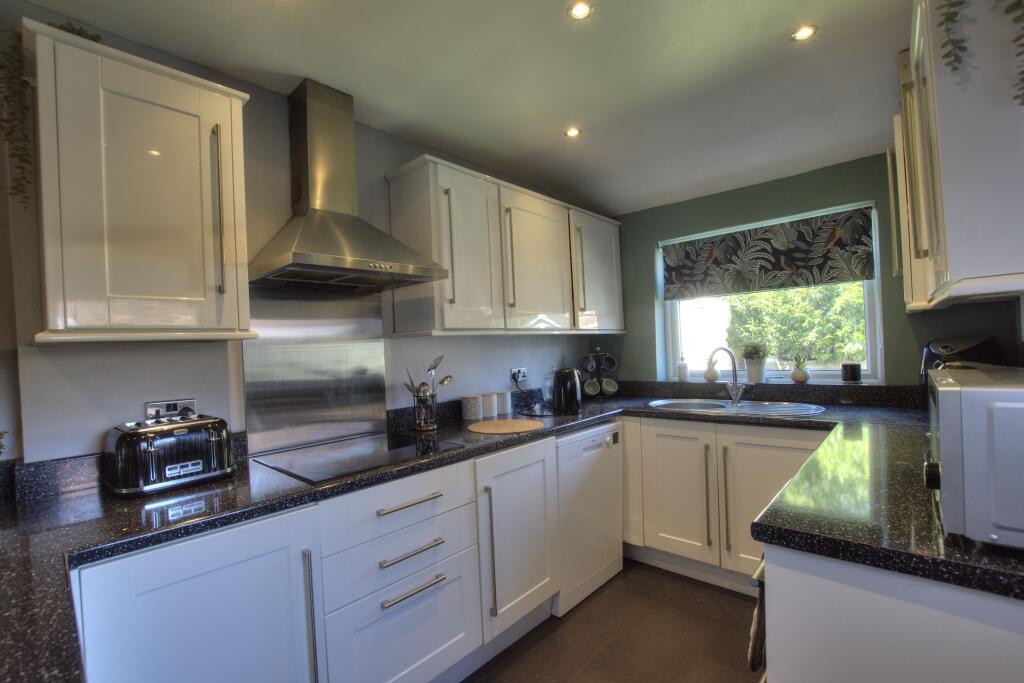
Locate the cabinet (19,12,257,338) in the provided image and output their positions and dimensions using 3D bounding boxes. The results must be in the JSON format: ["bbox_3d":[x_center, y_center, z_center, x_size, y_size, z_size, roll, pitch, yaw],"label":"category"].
[{"bbox_3d":[-1.118,-0.384,1.315,0.374,0.773,0.475,-3,-1,44],"label":"cabinet"}]

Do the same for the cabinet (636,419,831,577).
[{"bbox_3d":[1.223,0.778,2.384,0.798,0.727,0.576,-3,-1,39],"label":"cabinet"}]

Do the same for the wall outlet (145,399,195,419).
[{"bbox_3d":[-1.178,0.251,1.476,0.012,0.086,0.143,-3,-1,44],"label":"wall outlet"}]

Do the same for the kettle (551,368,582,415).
[{"bbox_3d":[0.310,0.285,2.425,0.185,0.252,0.148,-2,0,31],"label":"kettle"}]

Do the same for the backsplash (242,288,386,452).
[{"bbox_3d":[-0.830,0.113,1.887,0.020,0.680,0.597,-2,0,45],"label":"backsplash"}]

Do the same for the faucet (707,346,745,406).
[{"bbox_3d":[1.237,0.196,2.425,0.187,0.333,0.111,-2,-1,-1],"label":"faucet"}]

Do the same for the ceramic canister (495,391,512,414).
[{"bbox_3d":[-0.054,0.363,2.517,0.100,0.125,0.100,-2,0,0],"label":"ceramic canister"}]

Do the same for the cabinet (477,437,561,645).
[{"bbox_3d":[-0.161,0.835,2.050,0.576,0.727,0.505,-3,-1,44],"label":"cabinet"}]

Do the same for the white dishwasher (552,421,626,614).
[{"bbox_3d":[0.214,0.890,2.438,0.600,0.829,0.598,-2,0,45],"label":"white dishwasher"}]

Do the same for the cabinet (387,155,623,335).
[{"bbox_3d":[0.098,-0.442,2.621,0.346,0.812,1.683,-2,0,45],"label":"cabinet"}]

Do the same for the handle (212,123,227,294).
[{"bbox_3d":[-0.918,-0.416,1.345,0.036,0.530,0.015,-2,0,45],"label":"handle"}]

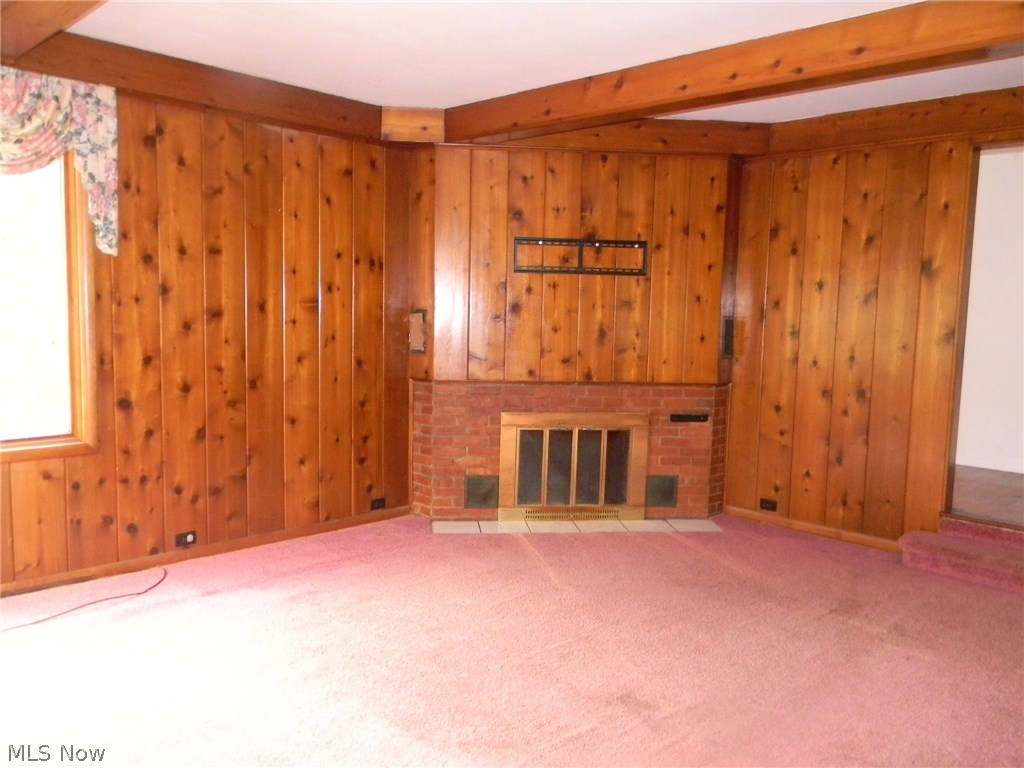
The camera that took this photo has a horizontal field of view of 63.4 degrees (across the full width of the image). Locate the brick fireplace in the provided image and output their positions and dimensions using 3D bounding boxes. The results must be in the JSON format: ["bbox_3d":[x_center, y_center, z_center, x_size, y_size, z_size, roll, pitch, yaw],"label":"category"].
[{"bbox_3d":[0.412,0.434,5.539,2.110,0.898,0.220,1,6,-5],"label":"brick fireplace"}]

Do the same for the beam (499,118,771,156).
[{"bbox_3d":[0.766,-1.565,5.191,1.706,0.186,0.060,1,6,-5],"label":"beam"}]

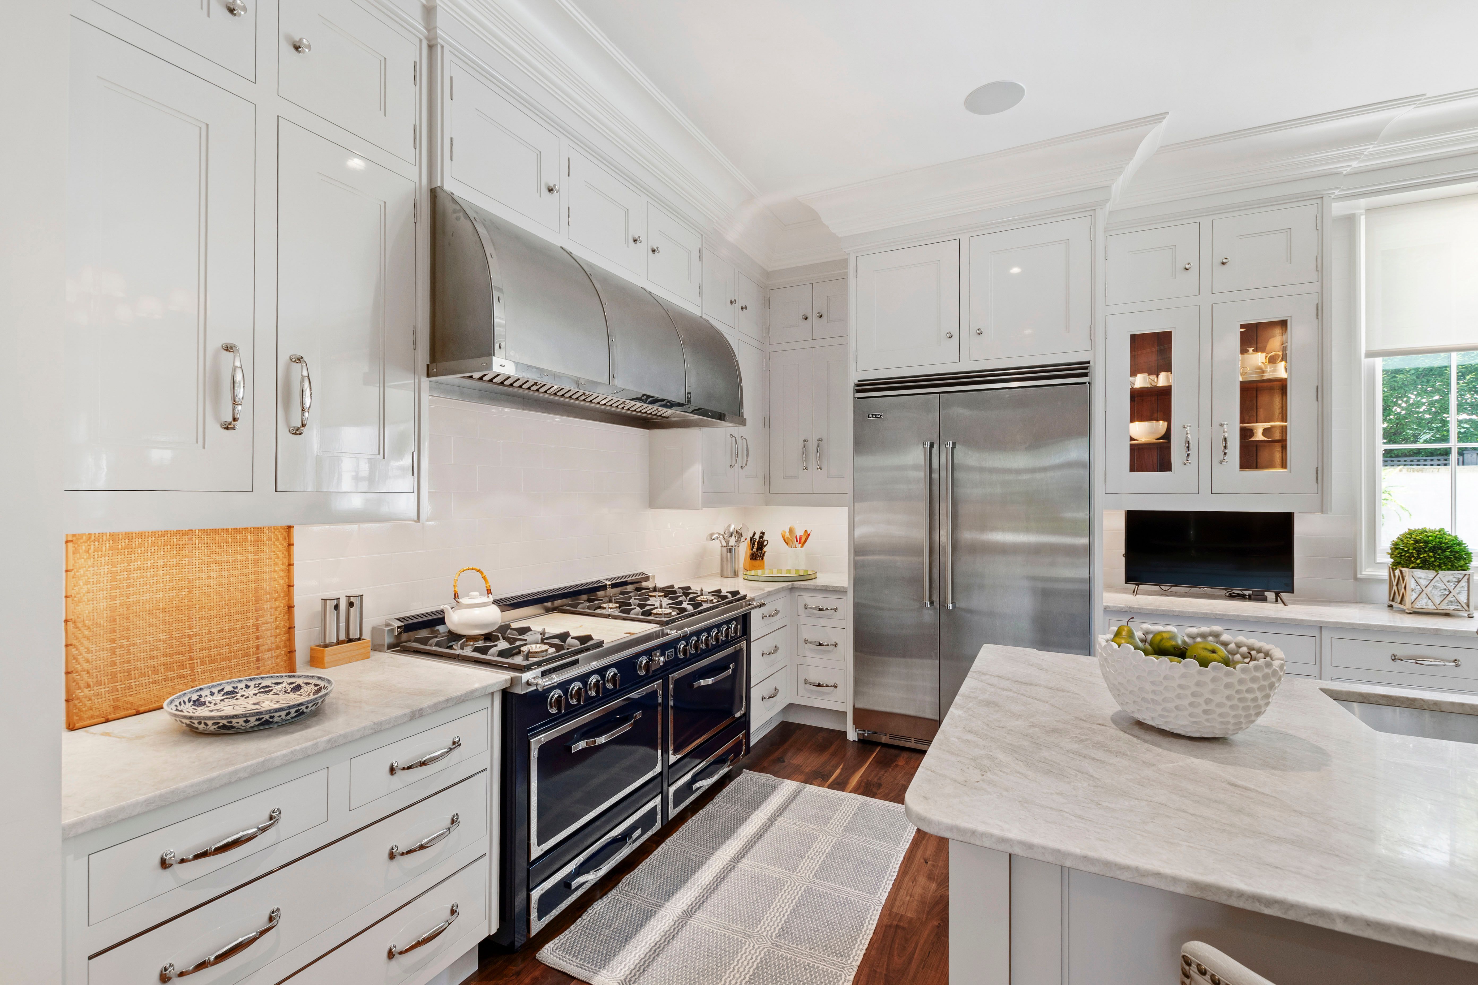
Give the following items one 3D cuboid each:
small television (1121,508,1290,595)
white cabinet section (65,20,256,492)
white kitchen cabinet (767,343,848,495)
[{"bbox_3d":[2.413,0.299,3.184,0.710,0.435,0.110,0,0,28],"label":"small television"},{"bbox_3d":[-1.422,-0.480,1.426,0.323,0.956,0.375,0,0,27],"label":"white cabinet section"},{"bbox_3d":[0.551,-0.482,4.246,0.660,0.990,0.275,0,0,28],"label":"white kitchen cabinet"}]

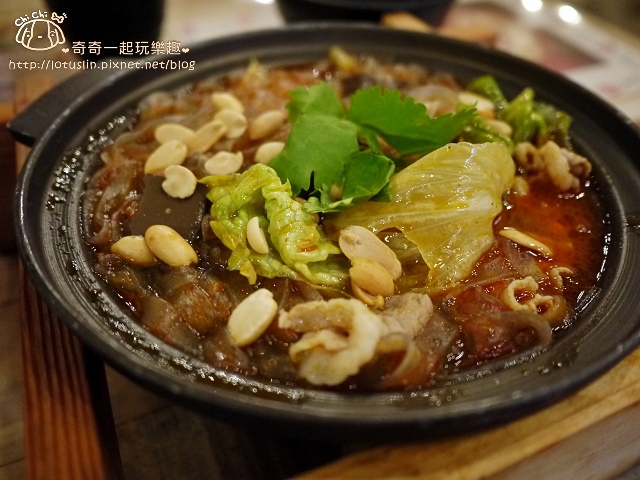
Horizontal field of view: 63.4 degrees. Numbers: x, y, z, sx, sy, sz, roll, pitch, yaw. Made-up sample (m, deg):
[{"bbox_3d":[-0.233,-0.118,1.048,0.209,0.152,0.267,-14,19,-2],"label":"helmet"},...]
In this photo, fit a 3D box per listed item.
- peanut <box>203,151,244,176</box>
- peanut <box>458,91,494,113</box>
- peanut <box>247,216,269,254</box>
[{"bbox_3d":[-0.027,-0.022,0.149,0.012,0.005,0.008,-25,49,-26],"label":"peanut"},{"bbox_3d":[0.058,-0.051,0.194,0.010,0.007,0.015,-34,55,-27],"label":"peanut"},{"bbox_3d":[-0.016,-0.001,0.136,0.004,0.008,0.013,-27,46,6],"label":"peanut"}]

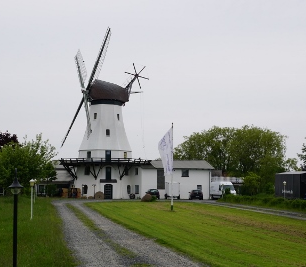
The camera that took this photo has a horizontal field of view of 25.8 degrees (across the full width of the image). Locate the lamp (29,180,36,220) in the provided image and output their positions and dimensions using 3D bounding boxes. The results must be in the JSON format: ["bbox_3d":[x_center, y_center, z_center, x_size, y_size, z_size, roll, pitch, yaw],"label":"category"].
[{"bbox_3d":[-8.083,4.456,44.790,0.380,2.754,0.380,0,-4,0],"label":"lamp"}]

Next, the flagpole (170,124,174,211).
[{"bbox_3d":[1.679,2.924,58.946,0.140,7.771,0.140,0,-4,0],"label":"flagpole"}]

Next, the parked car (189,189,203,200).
[{"bbox_3d":[6.404,9.274,100.584,1.750,1.460,4.000,1,-4,-5],"label":"parked car"}]

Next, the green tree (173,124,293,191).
[{"bbox_3d":[14.755,5.209,126.969,21.619,13.514,16.000,0,-4,0],"label":"green tree"}]

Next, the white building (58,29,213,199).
[{"bbox_3d":[-2.852,-2.503,105.975,24.272,25.692,16.000,1,-4,-4],"label":"white building"}]

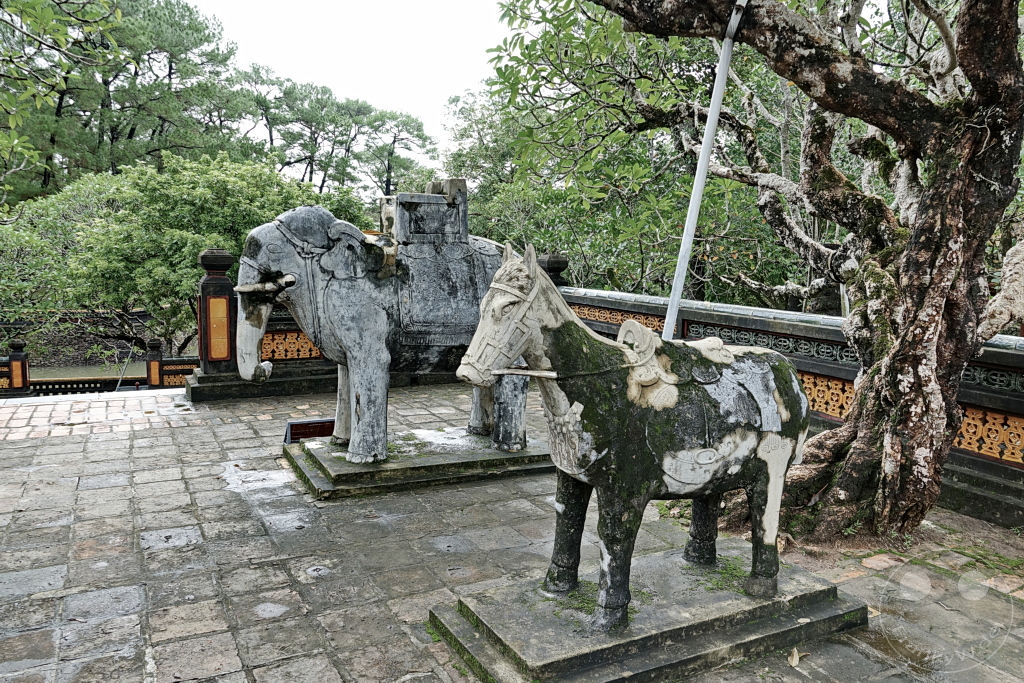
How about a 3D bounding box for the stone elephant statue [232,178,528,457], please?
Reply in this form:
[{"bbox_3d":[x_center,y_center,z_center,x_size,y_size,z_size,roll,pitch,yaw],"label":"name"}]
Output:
[{"bbox_3d":[-0.871,-0.210,5.094,2.240,2.030,0.850,-1,7,-25],"label":"stone elephant statue"}]

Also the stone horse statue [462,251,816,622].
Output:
[{"bbox_3d":[0.568,0.357,2.853,1.700,1.460,0.520,-1,7,-26],"label":"stone horse statue"}]

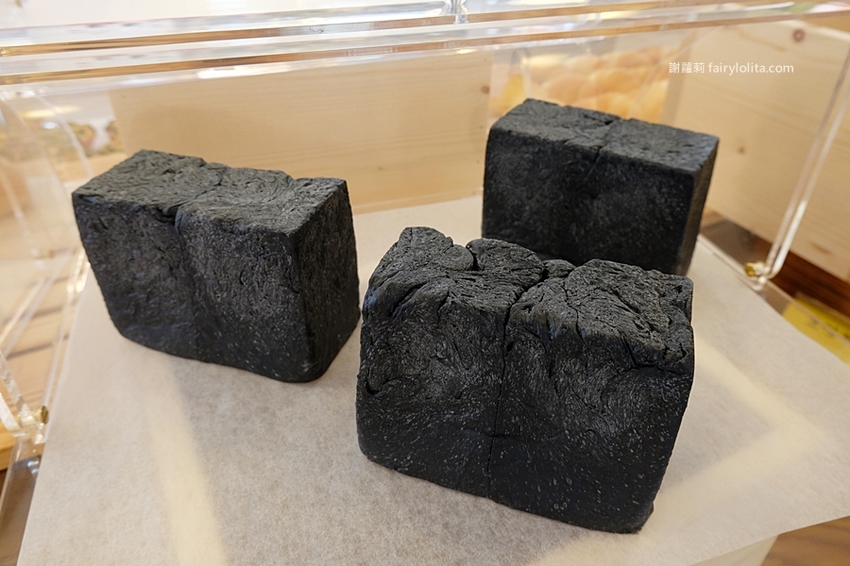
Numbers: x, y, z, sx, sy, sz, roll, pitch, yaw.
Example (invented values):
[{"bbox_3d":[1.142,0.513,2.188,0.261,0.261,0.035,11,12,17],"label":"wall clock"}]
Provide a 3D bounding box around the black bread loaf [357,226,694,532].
[{"bbox_3d":[0.058,0.056,0.368,0.176,0.136,0.081,10,35,15],"label":"black bread loaf"}]

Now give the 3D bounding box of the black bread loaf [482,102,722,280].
[{"bbox_3d":[0.155,-0.073,0.554,0.180,0.140,0.088,20,39,27],"label":"black bread loaf"}]

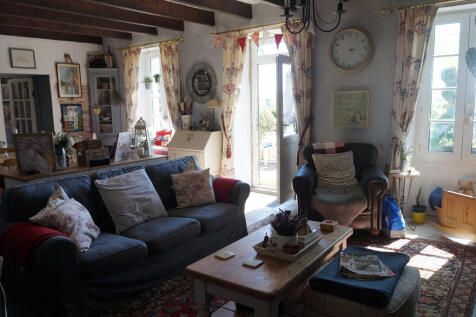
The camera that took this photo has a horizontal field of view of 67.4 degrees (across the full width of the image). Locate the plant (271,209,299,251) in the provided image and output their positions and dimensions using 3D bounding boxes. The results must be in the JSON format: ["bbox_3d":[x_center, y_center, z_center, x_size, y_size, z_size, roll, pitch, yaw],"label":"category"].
[{"bbox_3d":[0.333,0.495,2.580,0.200,0.280,0.195,-2,10,0],"label":"plant"}]

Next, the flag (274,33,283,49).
[{"bbox_3d":[0.547,-1.574,4.781,0.130,0.215,0.012,6,13,36],"label":"flag"}]

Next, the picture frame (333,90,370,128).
[{"bbox_3d":[1.397,-0.602,4.396,0.430,0.440,0.030,5,12,34],"label":"picture frame"}]

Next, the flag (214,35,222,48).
[{"bbox_3d":[-0.278,-1.704,5.209,0.115,0.185,0.040,5,12,34],"label":"flag"}]

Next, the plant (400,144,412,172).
[{"bbox_3d":[1.850,0.010,3.925,0.115,0.280,0.115,5,12,34],"label":"plant"}]

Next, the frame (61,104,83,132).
[{"bbox_3d":[-3.143,-0.760,6.771,0.025,0.508,0.385,6,13,36],"label":"frame"}]

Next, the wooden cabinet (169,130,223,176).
[{"bbox_3d":[-0.693,0.039,5.901,0.787,0.973,0.448,6,13,36],"label":"wooden cabinet"}]

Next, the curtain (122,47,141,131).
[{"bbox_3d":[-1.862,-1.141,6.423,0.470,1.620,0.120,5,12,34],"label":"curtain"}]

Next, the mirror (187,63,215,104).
[{"bbox_3d":[-0.566,-1.175,5.608,0.620,0.645,0.040,5,12,34],"label":"mirror"}]

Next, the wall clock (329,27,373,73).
[{"bbox_3d":[1.365,-1.326,4.342,0.525,0.525,0.060,6,13,36],"label":"wall clock"}]

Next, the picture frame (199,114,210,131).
[{"bbox_3d":[-0.544,-0.569,5.800,0.170,0.252,0.120,6,13,36],"label":"picture frame"}]

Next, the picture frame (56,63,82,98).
[{"bbox_3d":[-3.143,-1.449,6.669,0.025,0.621,0.444,6,13,36],"label":"picture frame"}]

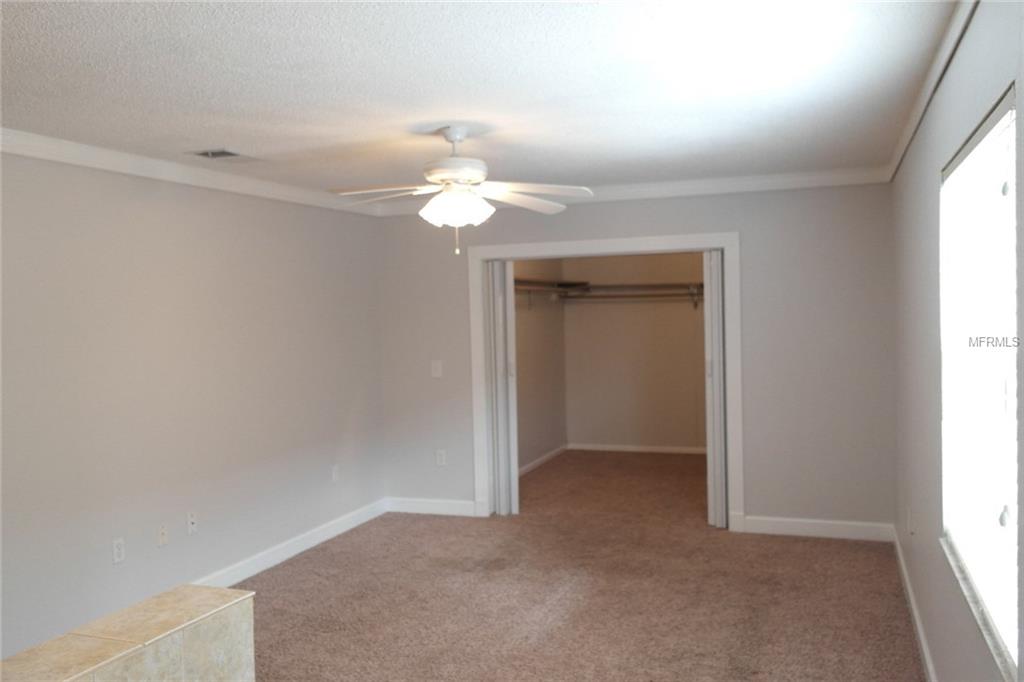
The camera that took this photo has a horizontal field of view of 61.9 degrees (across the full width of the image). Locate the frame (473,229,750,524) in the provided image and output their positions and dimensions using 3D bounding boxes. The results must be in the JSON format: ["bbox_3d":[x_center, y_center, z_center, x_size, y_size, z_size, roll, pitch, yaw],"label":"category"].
[{"bbox_3d":[0.670,0.311,6.379,2.061,2.112,0.130,-1,2,21],"label":"frame"}]

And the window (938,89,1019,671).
[{"bbox_3d":[1.311,0.086,2.371,0.090,1.291,1.312,-1,2,21],"label":"window"}]

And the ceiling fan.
[{"bbox_3d":[-0.250,-0.700,3.935,1.270,0.570,1.270,-1,2,21],"label":"ceiling fan"}]

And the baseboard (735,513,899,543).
[{"bbox_3d":[2.111,1.295,5.875,0.968,0.110,0.016,-1,2,21],"label":"baseboard"}]

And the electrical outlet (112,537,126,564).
[{"bbox_3d":[-2.009,1.073,4.367,0.010,0.120,0.077,-1,2,21],"label":"electrical outlet"}]

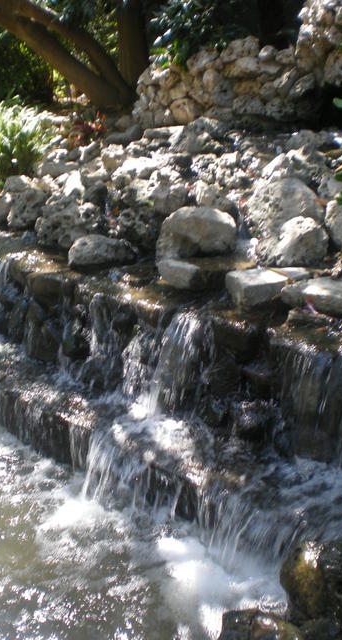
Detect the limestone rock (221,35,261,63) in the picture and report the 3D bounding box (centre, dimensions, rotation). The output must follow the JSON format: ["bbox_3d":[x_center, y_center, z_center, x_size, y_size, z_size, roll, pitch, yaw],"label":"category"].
[{"bbox_3d":[0.605,-2.378,6.200,0.350,0.240,0.290,2,19,5],"label":"limestone rock"}]

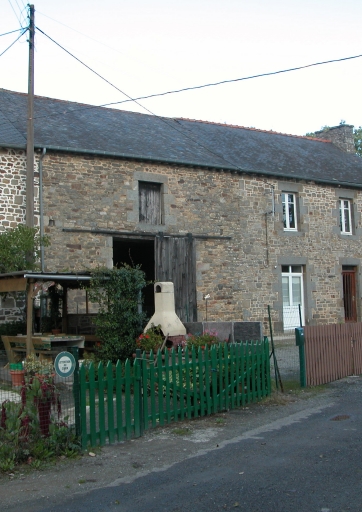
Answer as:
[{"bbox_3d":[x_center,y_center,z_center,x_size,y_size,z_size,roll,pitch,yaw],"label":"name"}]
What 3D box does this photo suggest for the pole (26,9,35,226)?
[{"bbox_3d":[-3.865,-2.008,17.700,0.200,9.090,0.200,2,-4,-36],"label":"pole"}]

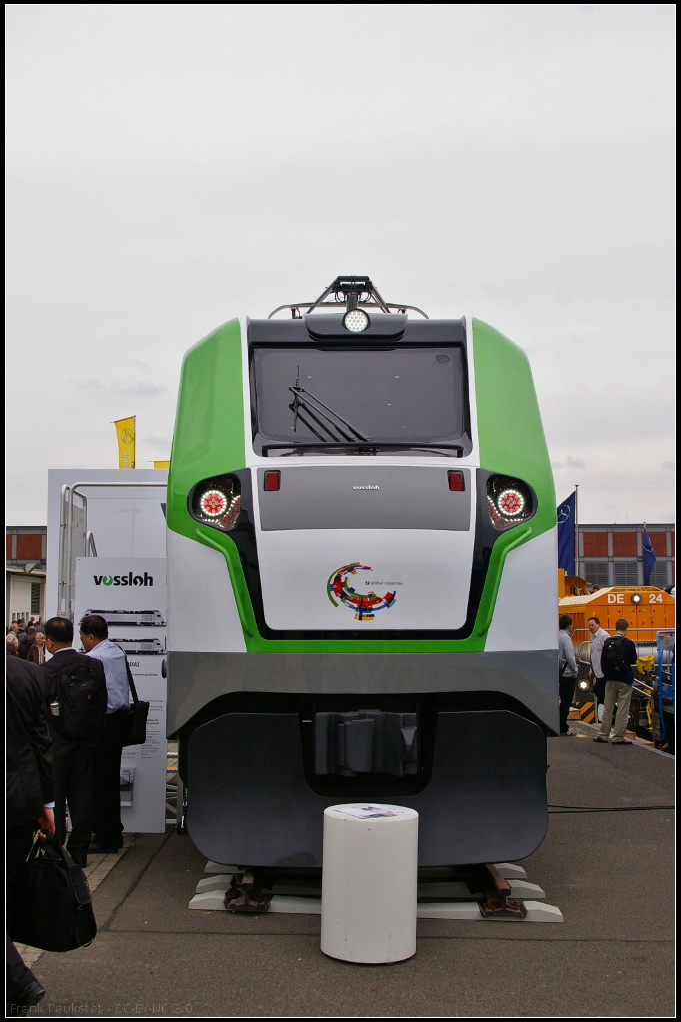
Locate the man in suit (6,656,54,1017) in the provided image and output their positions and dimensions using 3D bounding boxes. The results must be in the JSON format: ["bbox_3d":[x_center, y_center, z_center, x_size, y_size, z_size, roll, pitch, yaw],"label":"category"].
[{"bbox_3d":[-1.567,1.307,4.983,0.700,1.760,0.550,-4,-7,39],"label":"man in suit"}]

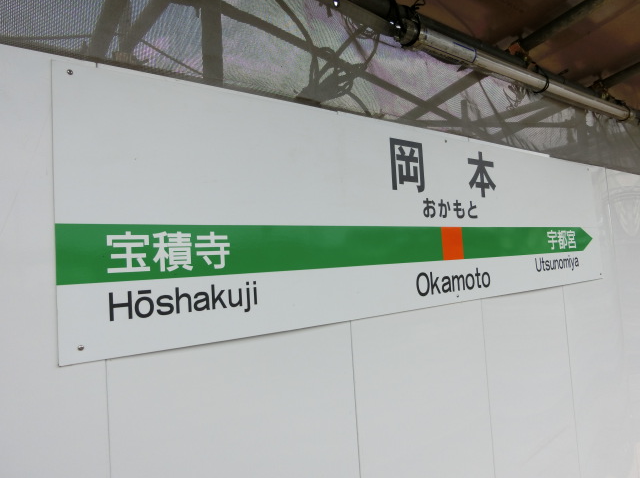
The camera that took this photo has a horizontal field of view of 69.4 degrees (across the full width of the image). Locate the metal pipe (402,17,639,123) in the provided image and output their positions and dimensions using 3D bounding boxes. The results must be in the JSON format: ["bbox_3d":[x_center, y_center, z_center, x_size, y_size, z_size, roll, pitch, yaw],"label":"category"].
[{"bbox_3d":[0.864,-0.564,1.728,1.633,0.057,0.057,-1,-5,-38],"label":"metal pipe"}]

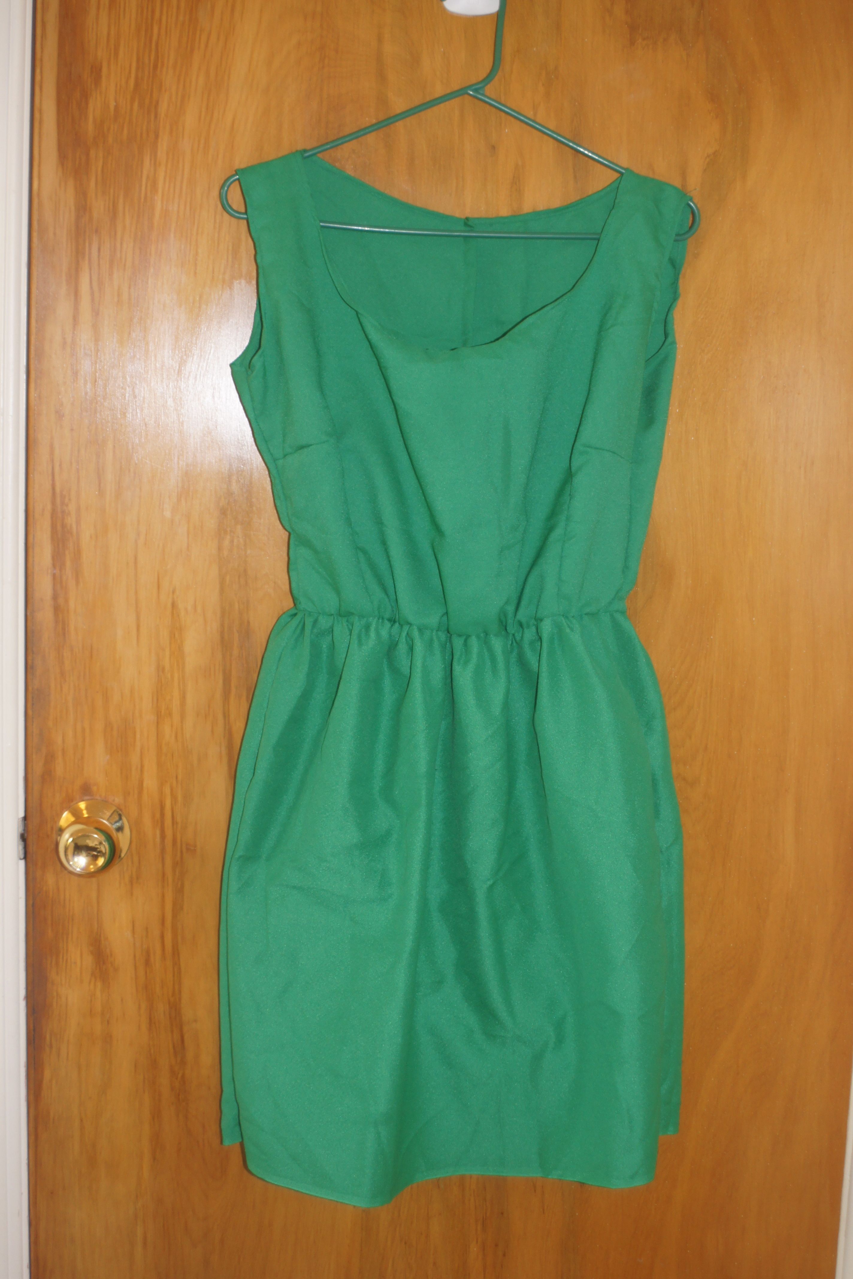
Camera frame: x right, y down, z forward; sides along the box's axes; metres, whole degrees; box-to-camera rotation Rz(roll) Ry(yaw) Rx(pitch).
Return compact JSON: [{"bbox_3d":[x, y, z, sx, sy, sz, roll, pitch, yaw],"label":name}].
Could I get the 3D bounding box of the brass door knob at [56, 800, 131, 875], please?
[{"bbox_3d":[-0.292,0.178,1.607,0.065,0.065,0.065,1,7,-4],"label":"brass door knob"}]

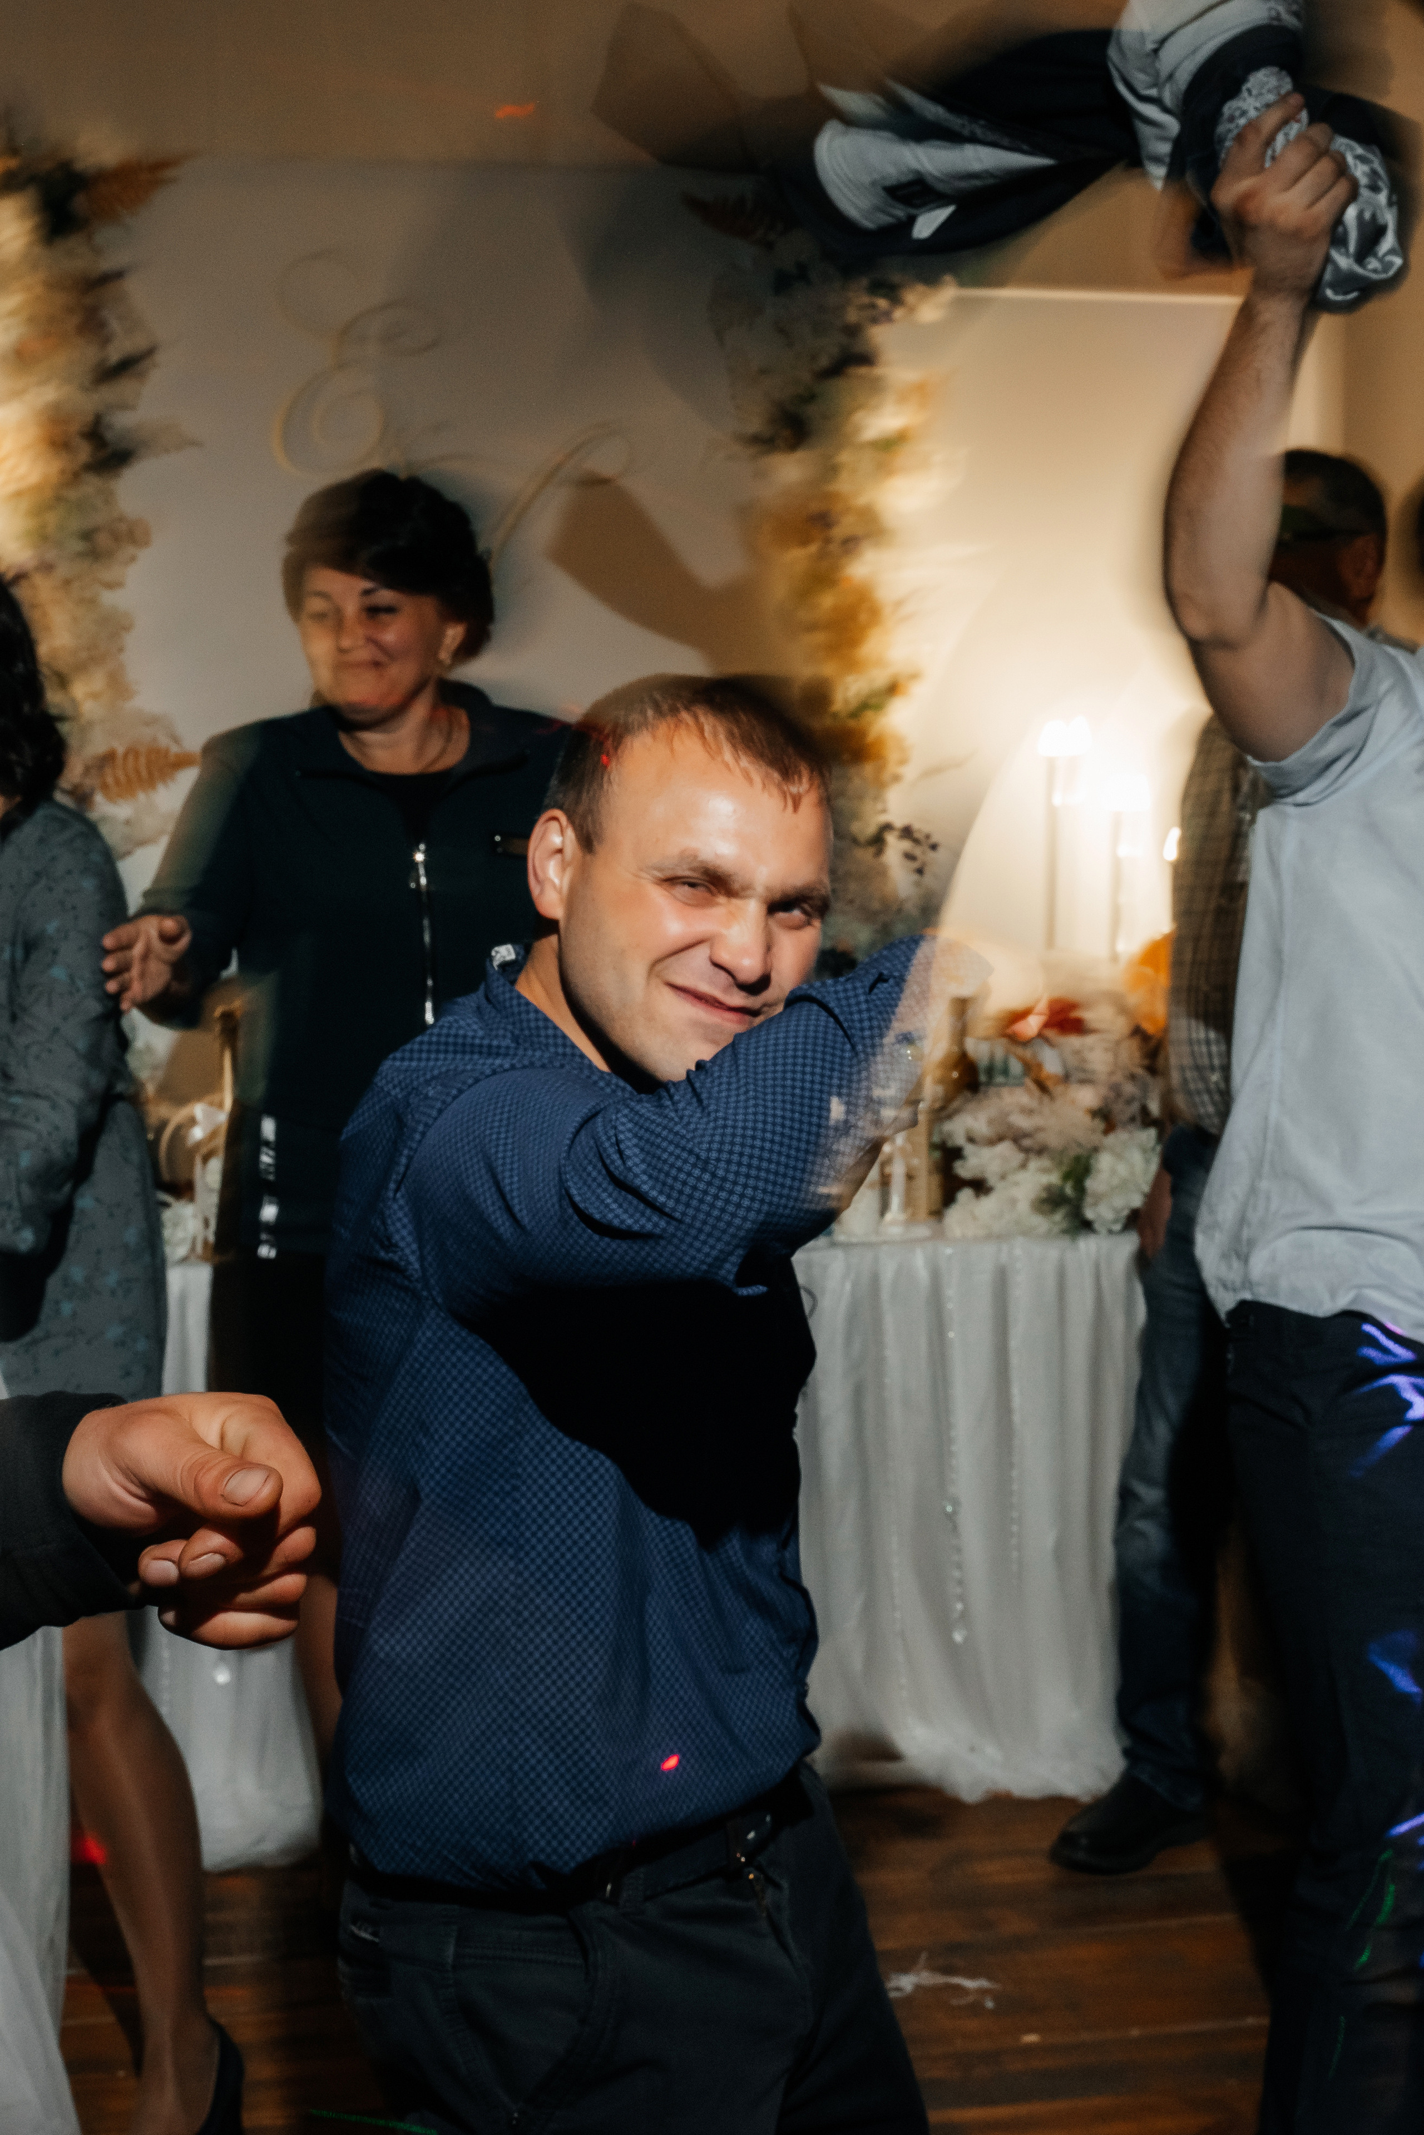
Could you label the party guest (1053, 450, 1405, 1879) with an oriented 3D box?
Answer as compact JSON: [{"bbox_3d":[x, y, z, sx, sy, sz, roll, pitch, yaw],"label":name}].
[{"bbox_3d":[0.710,0.117,2.664,0.440,1.740,0.540,-5,7,-40],"label":"party guest"}]

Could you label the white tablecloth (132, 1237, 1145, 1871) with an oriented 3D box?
[{"bbox_3d":[-0.128,0.577,3.038,1.290,0.760,0.720,-1,6,-8],"label":"white tablecloth"}]

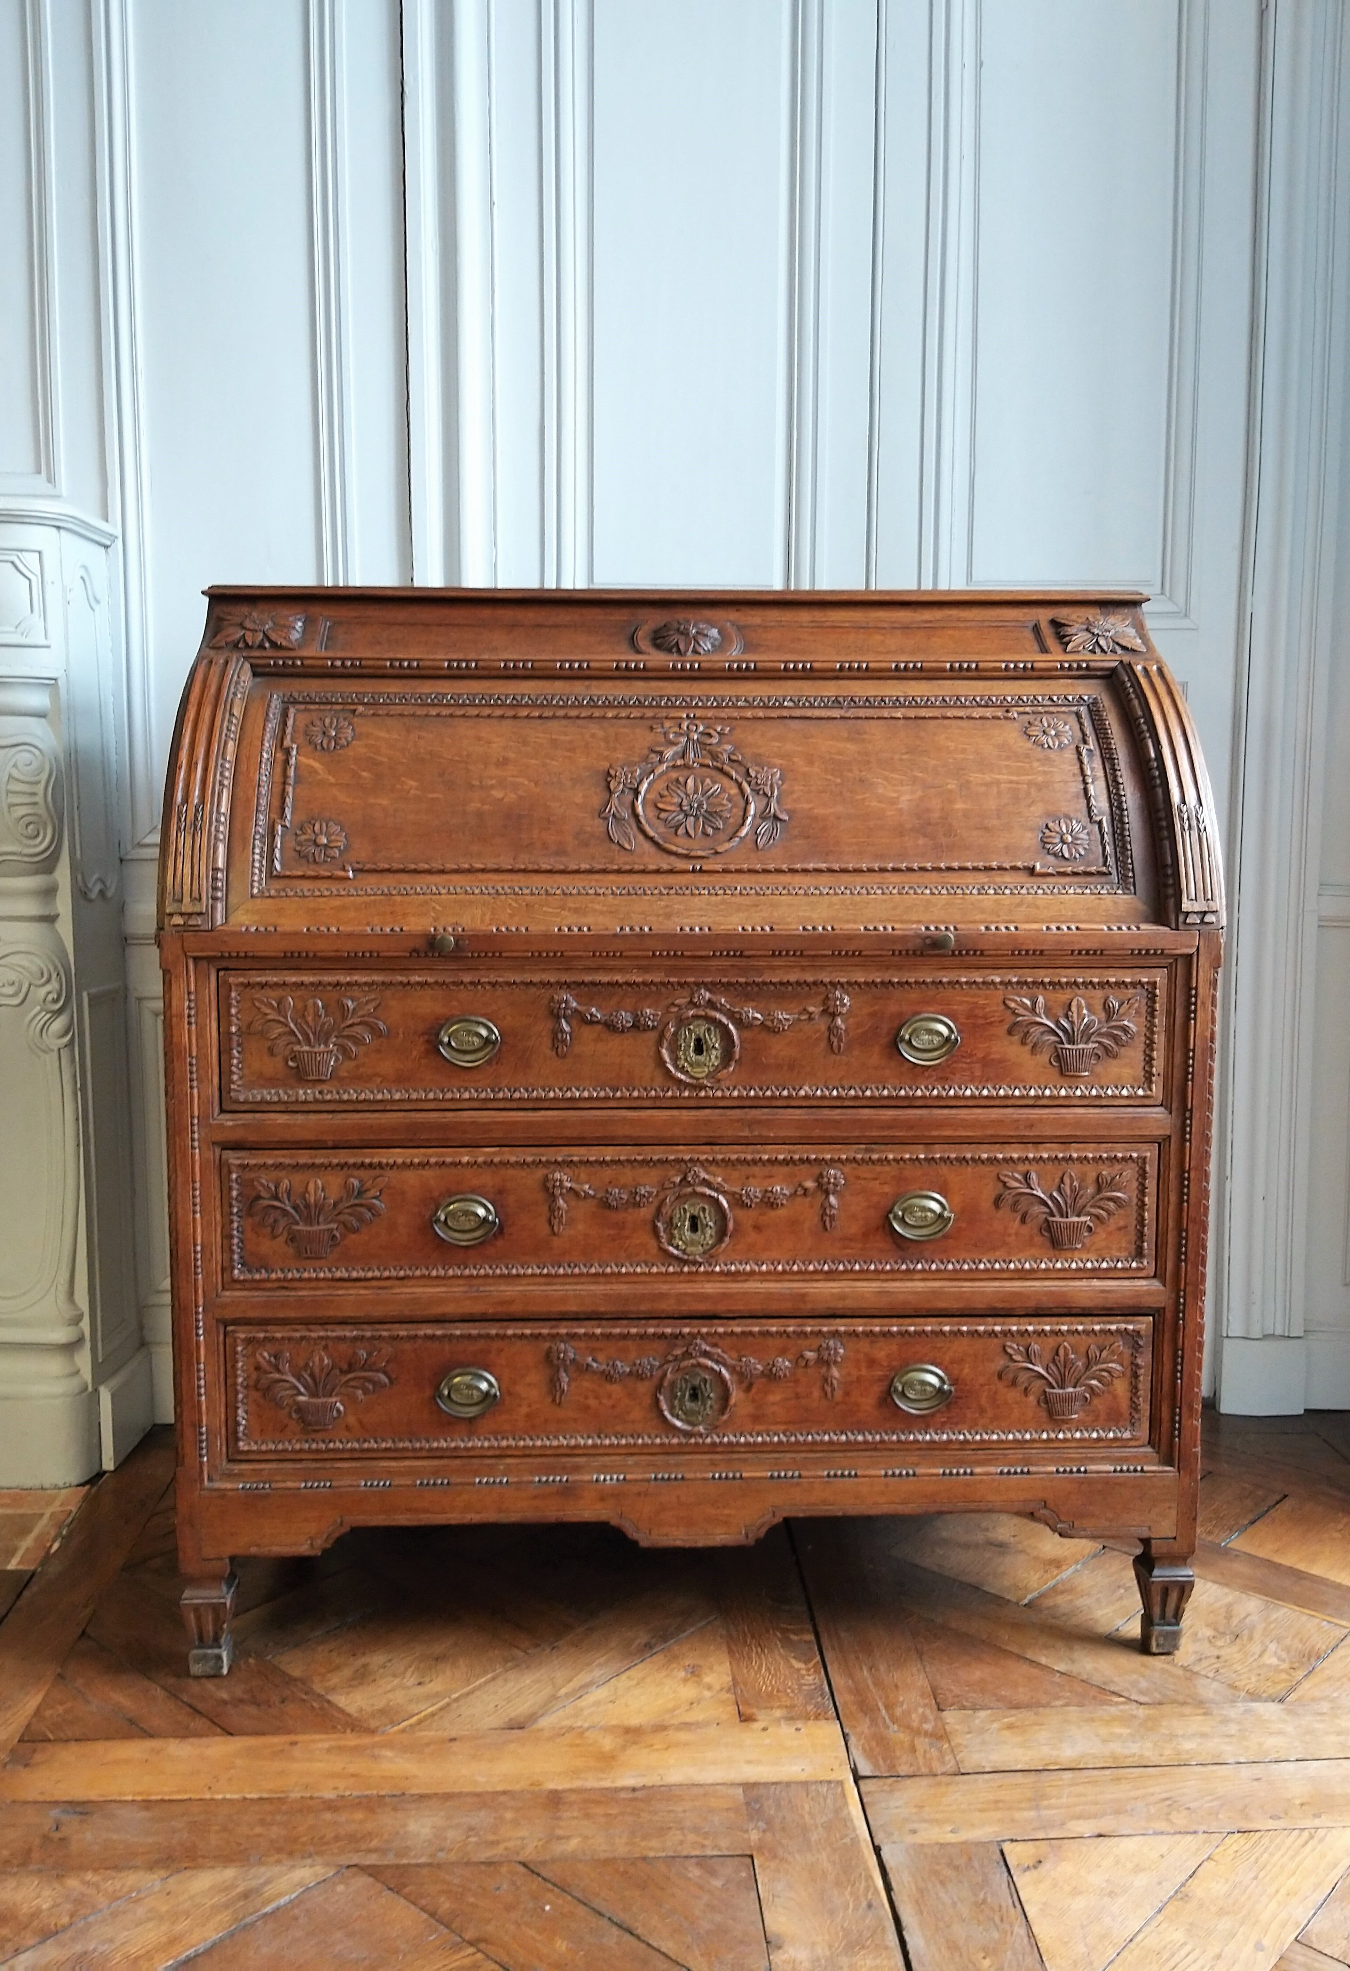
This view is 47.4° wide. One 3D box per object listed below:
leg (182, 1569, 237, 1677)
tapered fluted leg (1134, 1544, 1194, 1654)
[{"bbox_3d":[-0.518,0.702,1.719,0.052,0.127,0.051,0,5,-2],"label":"leg"},{"bbox_3d":[0.561,0.700,1.763,0.052,0.127,0.051,0,5,-2],"label":"tapered fluted leg"}]

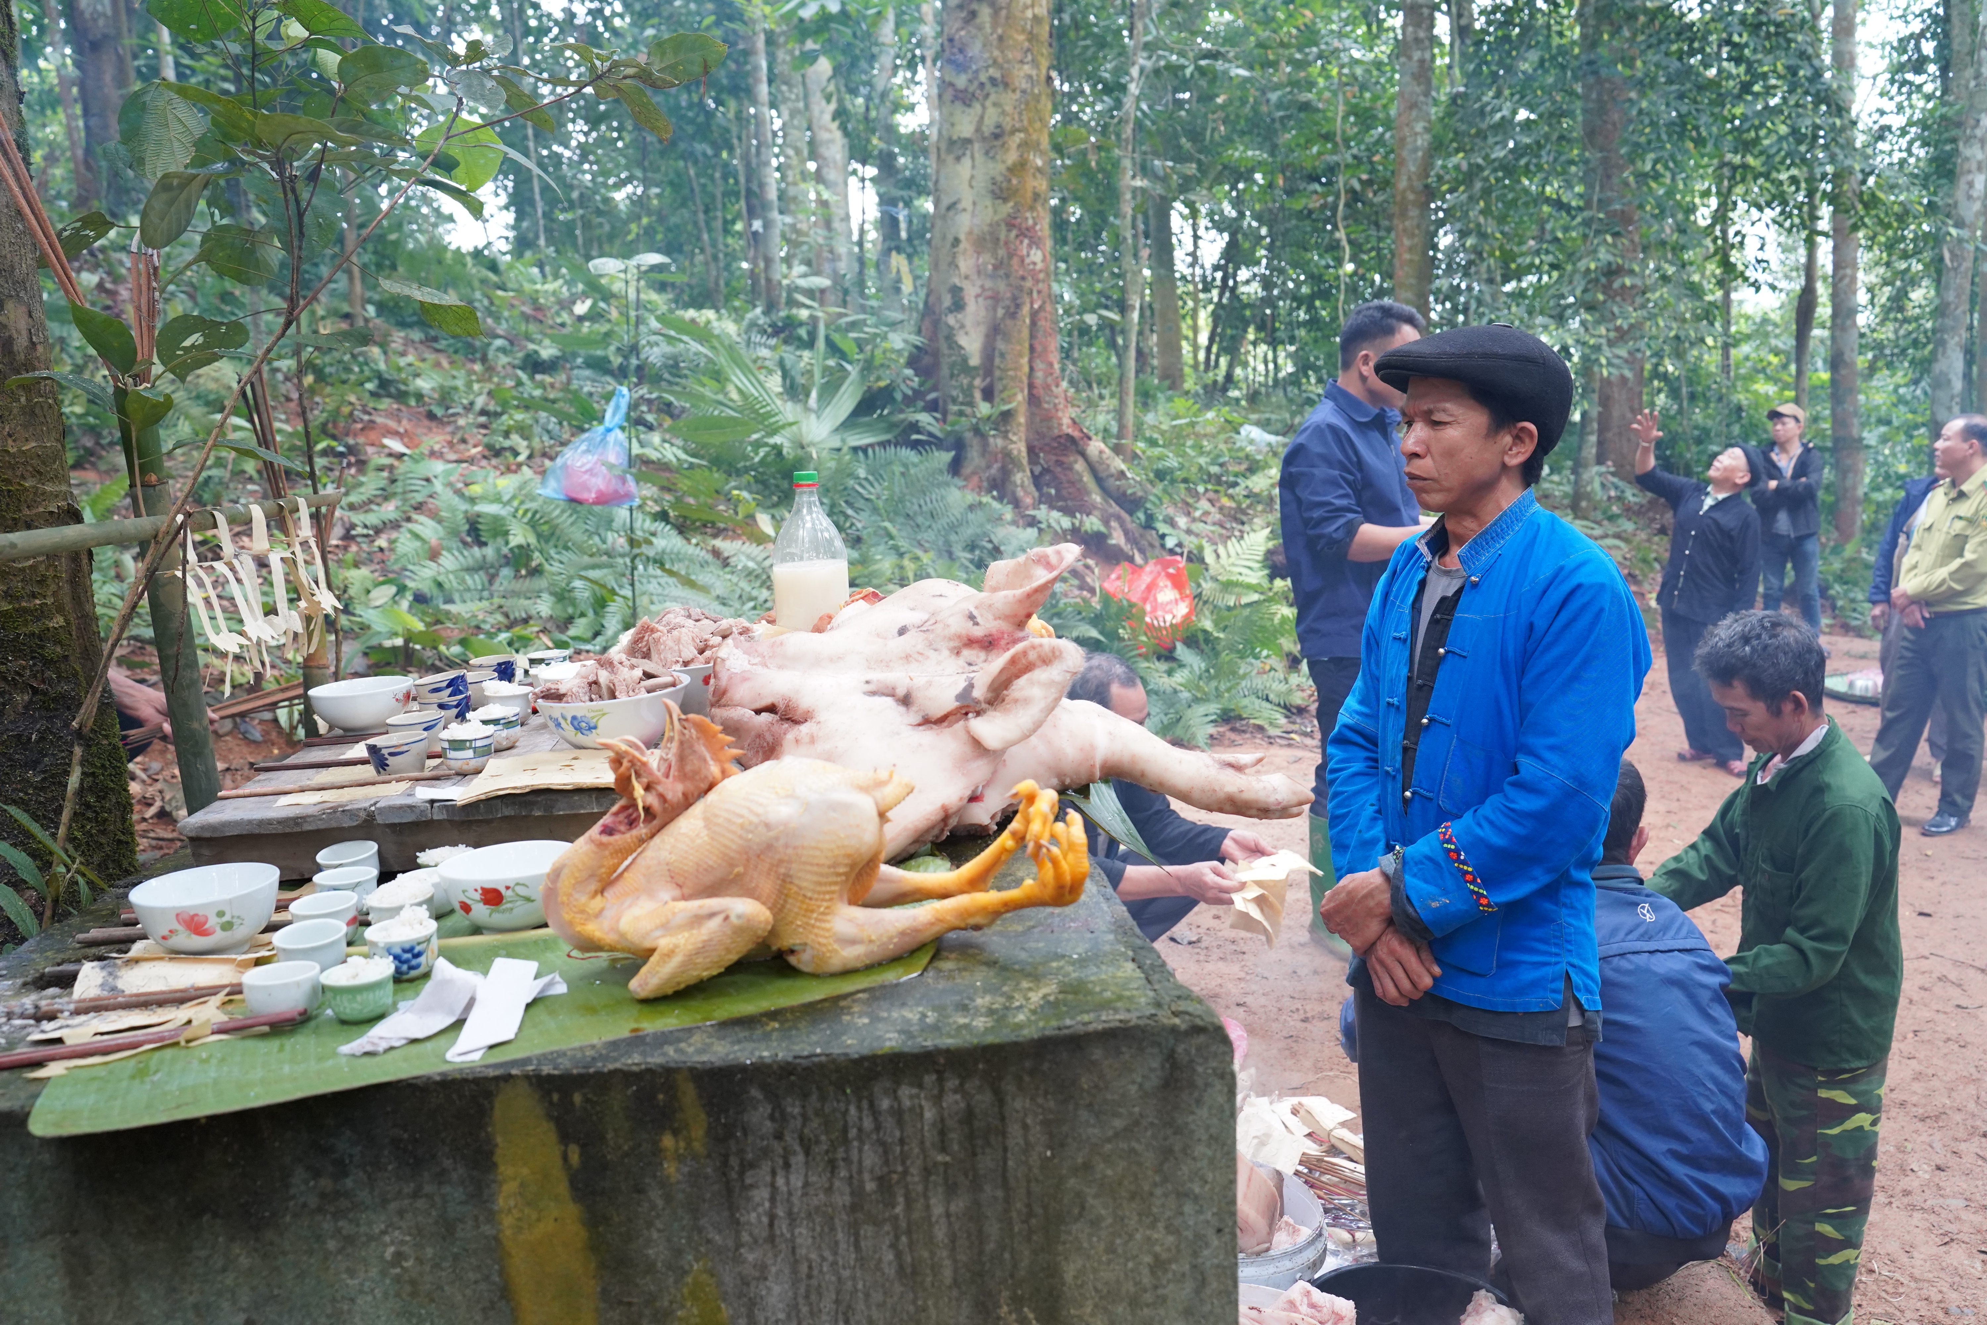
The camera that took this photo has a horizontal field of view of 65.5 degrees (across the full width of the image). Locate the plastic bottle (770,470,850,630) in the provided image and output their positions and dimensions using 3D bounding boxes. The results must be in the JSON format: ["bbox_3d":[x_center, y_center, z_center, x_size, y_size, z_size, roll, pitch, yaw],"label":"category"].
[{"bbox_3d":[-0.216,-0.074,1.848,0.090,0.307,0.090,-2,10,0],"label":"plastic bottle"}]

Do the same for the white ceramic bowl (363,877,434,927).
[{"bbox_3d":[-0.540,0.232,1.413,0.058,0.040,0.058,-3,10,0],"label":"white ceramic bowl"}]

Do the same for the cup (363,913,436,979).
[{"bbox_3d":[-0.510,0.250,1.337,0.059,0.038,0.059,-2,10,0],"label":"cup"}]

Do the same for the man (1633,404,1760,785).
[{"bbox_3d":[3.289,-0.348,7.193,0.520,1.720,0.470,-8,12,-29],"label":"man"}]

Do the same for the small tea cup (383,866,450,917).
[{"bbox_3d":[-0.543,0.226,1.475,0.057,0.037,0.057,-2,10,0],"label":"small tea cup"}]

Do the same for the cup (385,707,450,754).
[{"bbox_3d":[-0.659,0.083,1.774,0.065,0.039,0.065,-3,10,0],"label":"cup"}]

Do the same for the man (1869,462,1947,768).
[{"bbox_3d":[4.276,-0.269,6.950,0.550,1.650,0.330,4,12,30],"label":"man"}]

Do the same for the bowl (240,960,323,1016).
[{"bbox_3d":[-0.582,0.272,1.268,0.058,0.036,0.058,-3,10,0],"label":"bowl"}]

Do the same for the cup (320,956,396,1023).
[{"bbox_3d":[-0.510,0.268,1.245,0.055,0.037,0.055,-2,10,0],"label":"cup"}]

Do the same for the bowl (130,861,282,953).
[{"bbox_3d":[-0.712,0.229,1.405,0.123,0.058,0.123,-3,10,0],"label":"bowl"}]

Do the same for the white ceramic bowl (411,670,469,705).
[{"bbox_3d":[-0.683,0.037,1.924,0.065,0.038,0.065,-9,11,0],"label":"white ceramic bowl"}]

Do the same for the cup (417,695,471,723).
[{"bbox_3d":[-0.682,0.063,1.929,0.065,0.038,0.065,-2,10,0],"label":"cup"}]

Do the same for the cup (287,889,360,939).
[{"bbox_3d":[-0.608,0.237,1.408,0.059,0.038,0.059,-3,10,0],"label":"cup"}]

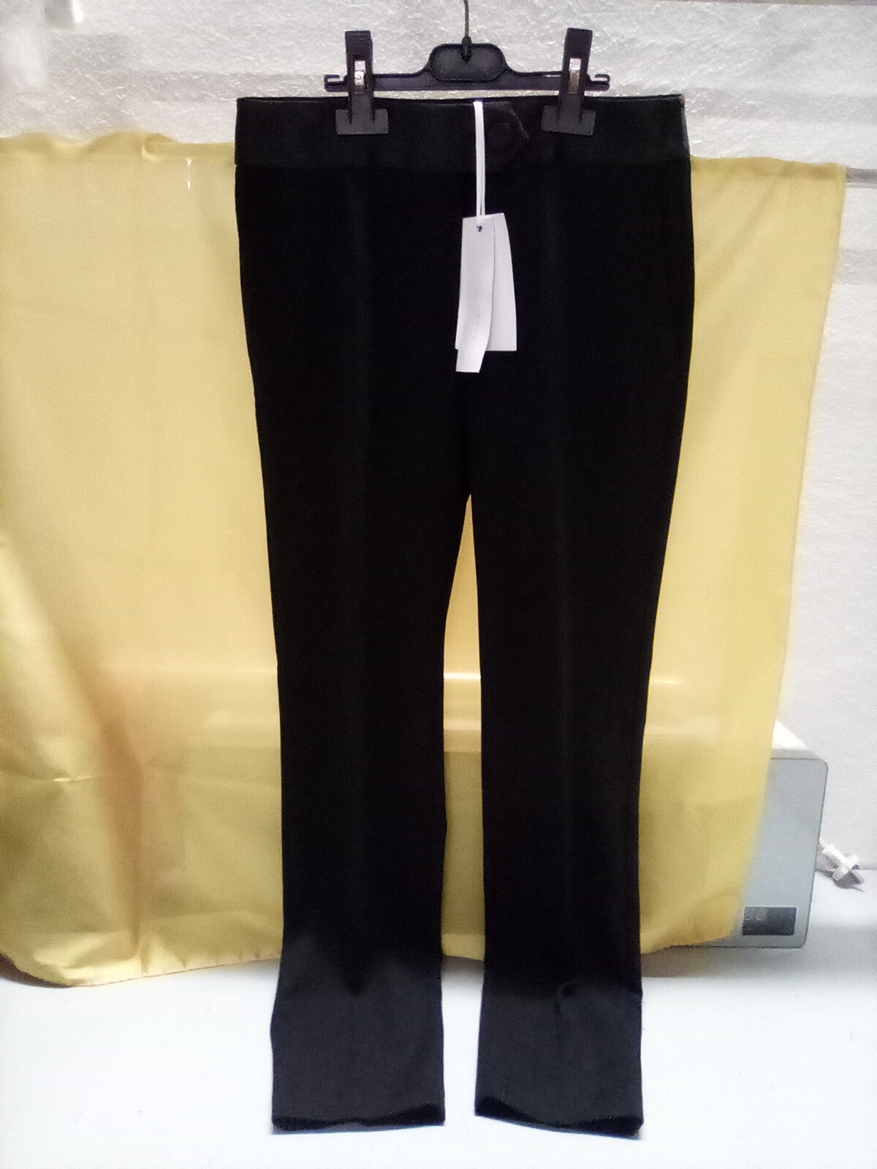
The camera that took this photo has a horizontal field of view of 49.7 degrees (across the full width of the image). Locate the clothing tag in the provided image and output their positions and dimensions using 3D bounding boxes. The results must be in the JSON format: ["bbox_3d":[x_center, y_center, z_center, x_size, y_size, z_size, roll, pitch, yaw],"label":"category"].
[{"bbox_3d":[0.039,-0.273,0.754,0.052,0.204,0.018,0,16,0],"label":"clothing tag"}]

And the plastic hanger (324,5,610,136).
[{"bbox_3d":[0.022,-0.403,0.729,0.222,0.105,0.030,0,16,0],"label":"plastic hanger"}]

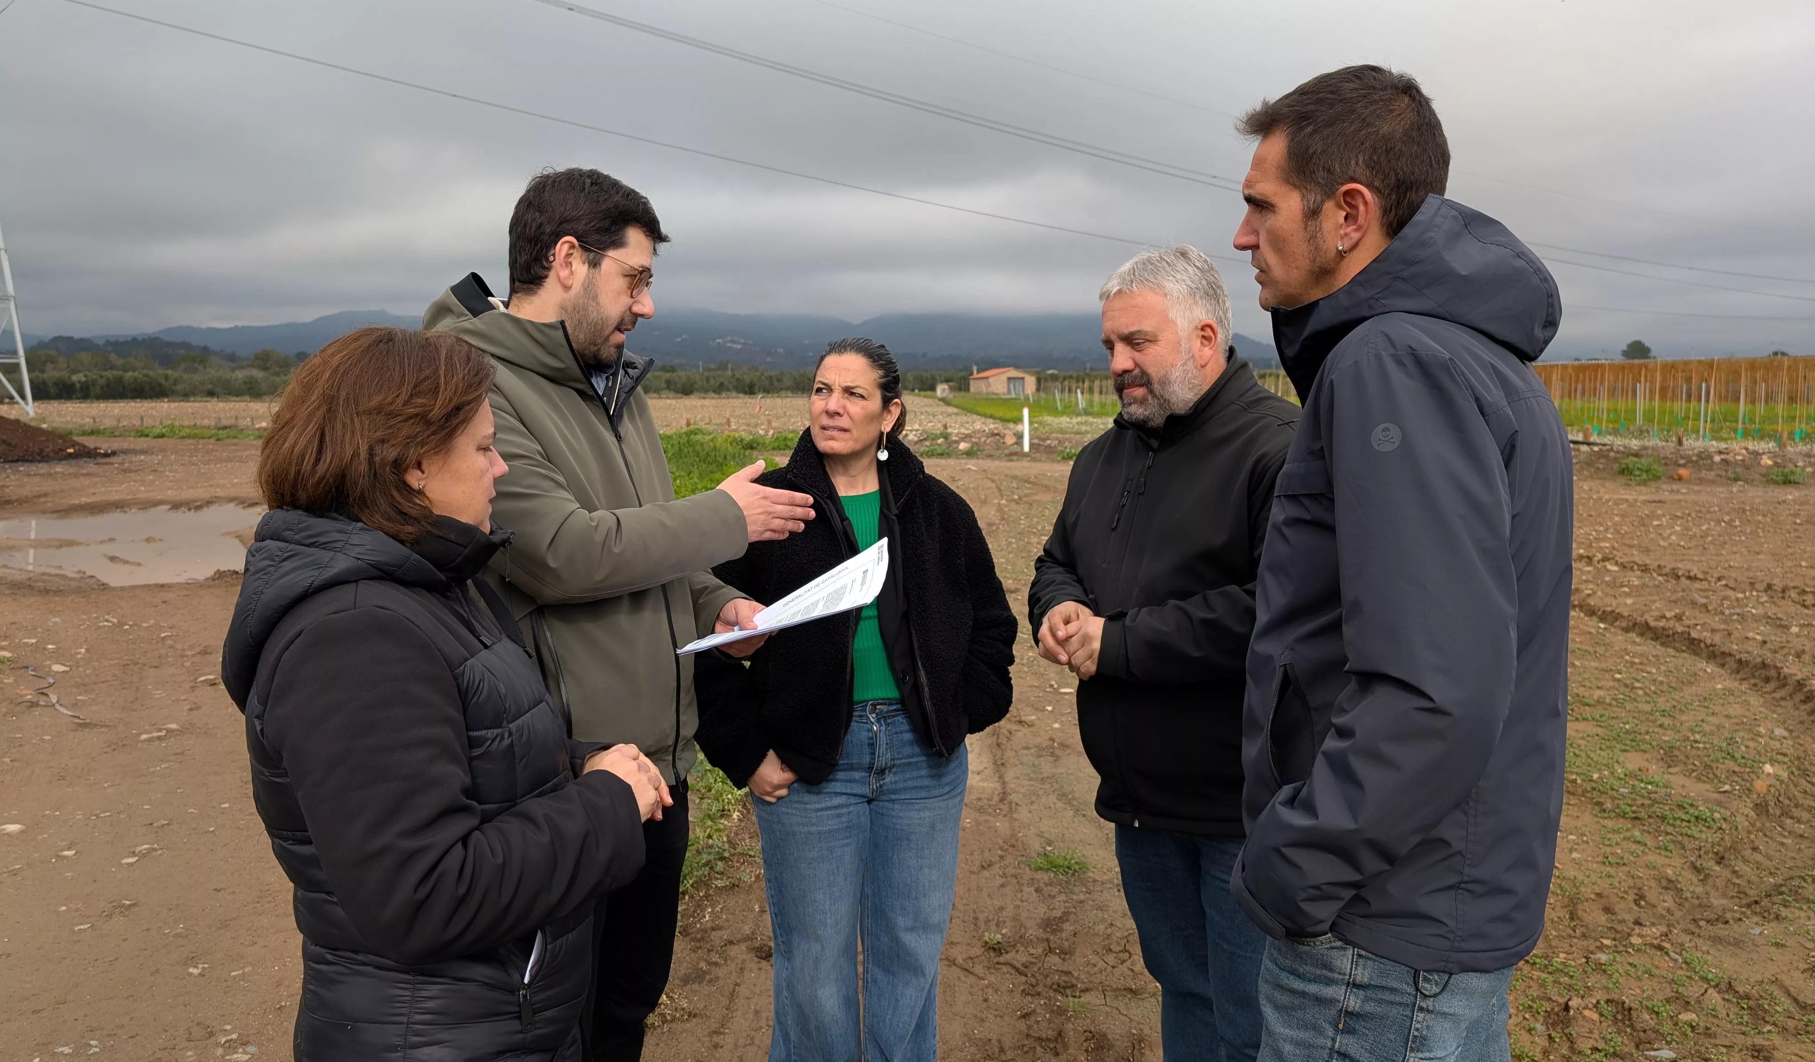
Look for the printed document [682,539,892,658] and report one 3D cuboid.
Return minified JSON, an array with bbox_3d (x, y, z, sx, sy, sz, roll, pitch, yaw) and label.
[{"bbox_3d":[-0.176,0.106,1.830,0.290,0.045,0.210,-20,14,11],"label":"printed document"}]

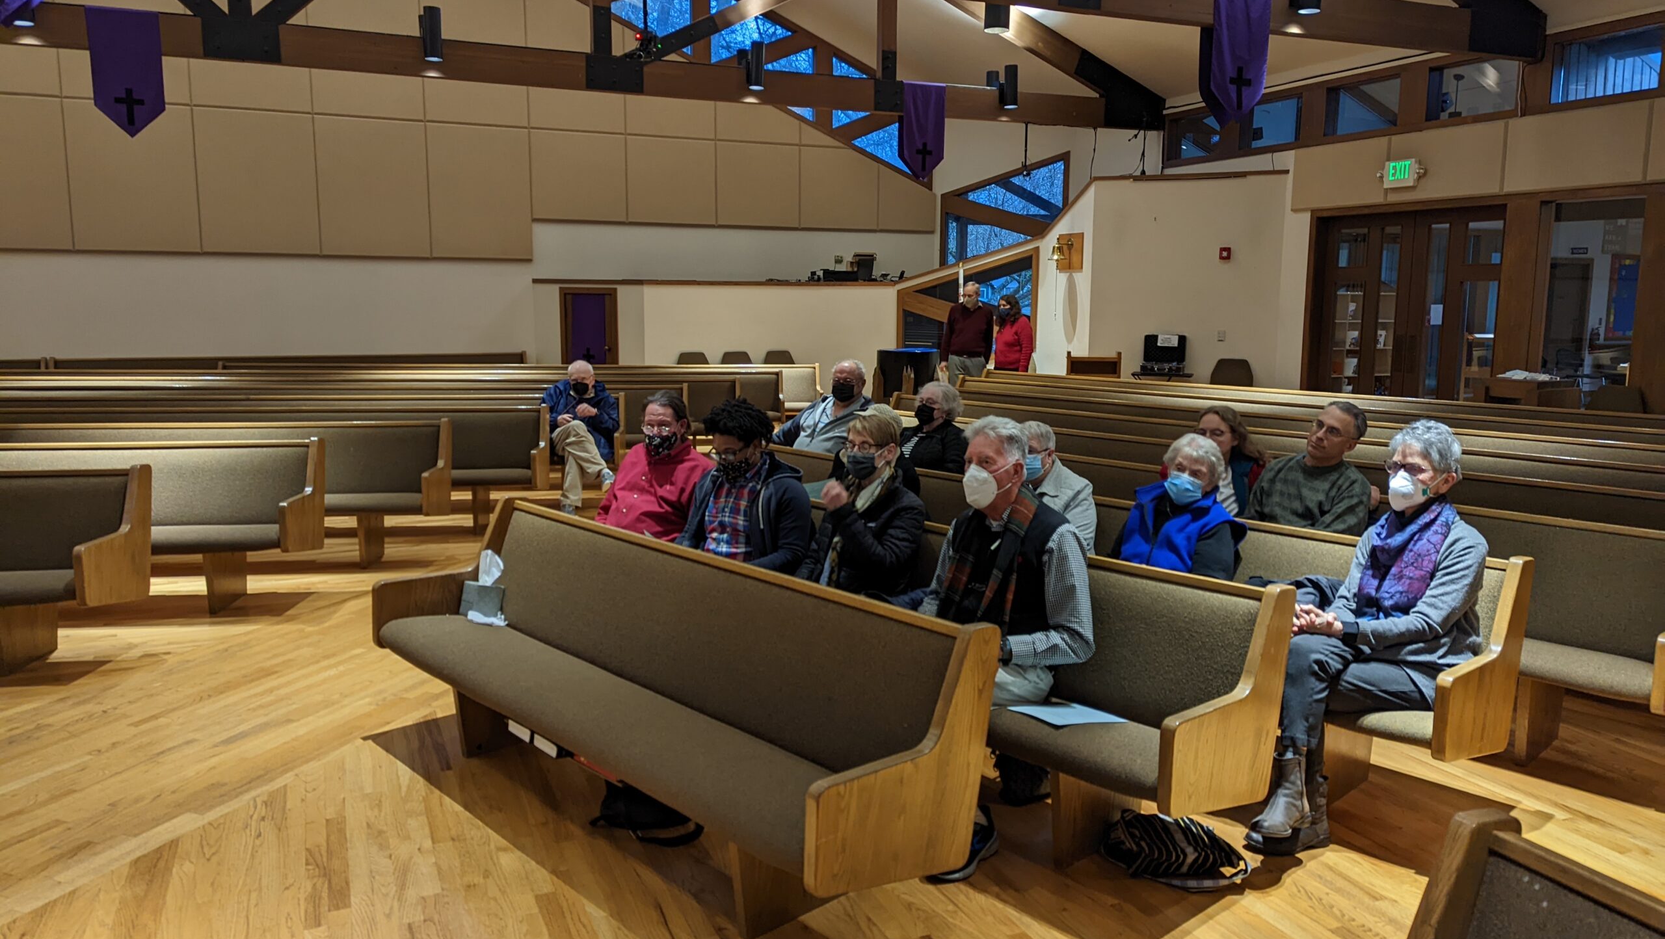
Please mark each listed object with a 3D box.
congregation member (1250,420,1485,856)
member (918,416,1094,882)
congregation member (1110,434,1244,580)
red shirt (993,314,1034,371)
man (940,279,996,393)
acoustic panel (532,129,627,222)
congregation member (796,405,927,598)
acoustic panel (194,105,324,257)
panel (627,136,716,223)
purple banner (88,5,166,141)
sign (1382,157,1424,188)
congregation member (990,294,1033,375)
[{"bbox_3d":[1.592,0.492,3.440,0.650,1.260,0.460,-7,11,-41],"label":"congregation member"},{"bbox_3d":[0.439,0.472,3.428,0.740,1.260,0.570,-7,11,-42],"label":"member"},{"bbox_3d":[1.139,0.465,4.004,0.480,1.140,0.650,9,12,44],"label":"congregation member"},{"bbox_3d":[1.908,-1.332,12.200,0.420,0.620,0.270,7,11,35],"label":"red shirt"},{"bbox_3d":[1.386,-1.073,12.082,0.530,1.774,0.320,3,9,18],"label":"man"},{"bbox_3d":[-3.352,-3.887,15.350,1.269,1.149,0.050,-4,9,-25],"label":"acoustic panel"},{"bbox_3d":[0.003,0.408,3.907,0.720,1.240,0.540,-7,11,-42],"label":"congregation member"},{"bbox_3d":[-6.577,-3.281,13.244,1.200,1.616,0.050,-4,9,-25],"label":"acoustic panel"},{"bbox_3d":[-2.335,-4.218,16.817,1.330,1.260,0.060,-3,9,-23],"label":"panel"},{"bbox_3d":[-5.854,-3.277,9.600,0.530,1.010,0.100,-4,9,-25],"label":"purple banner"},{"bbox_3d":[5.506,-2.869,11.205,0.090,0.240,0.420,-4,9,-25],"label":"sign"},{"bbox_3d":[1.934,-1.048,12.379,0.450,1.640,0.300,7,11,38],"label":"congregation member"}]

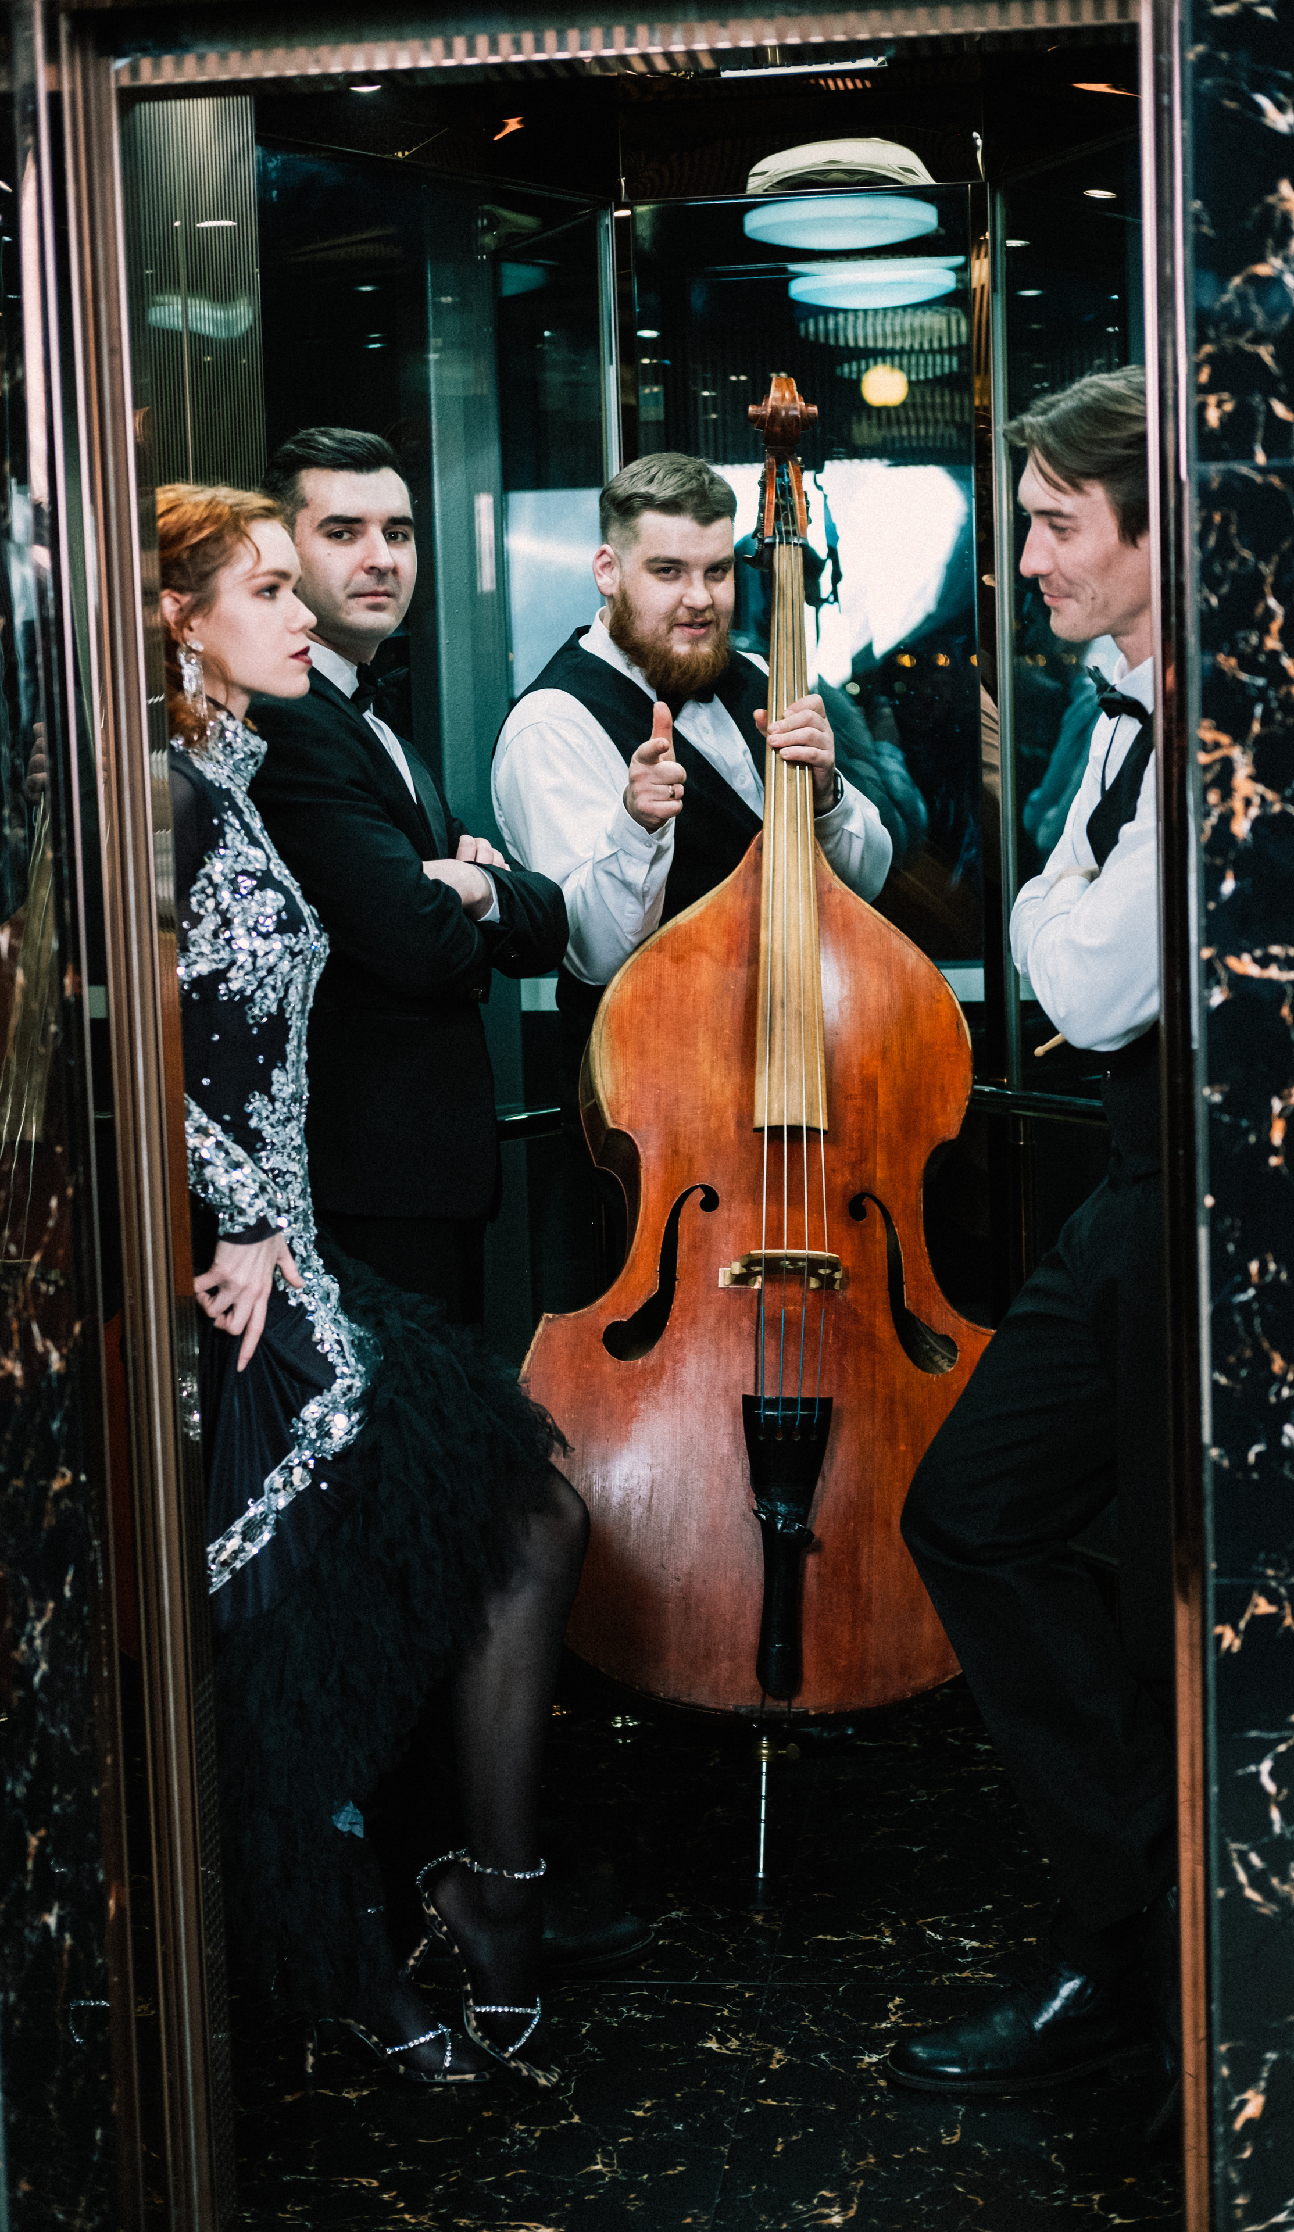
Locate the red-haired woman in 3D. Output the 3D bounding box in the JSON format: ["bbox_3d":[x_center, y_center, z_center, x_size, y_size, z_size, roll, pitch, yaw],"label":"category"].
[{"bbox_3d":[-0.332,0.183,3.488,0.500,1.690,0.470,-1,6,12],"label":"red-haired woman"}]

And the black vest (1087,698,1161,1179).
[{"bbox_3d":[0.557,-0.186,3.260,0.270,0.530,0.400,-4,6,-20],"label":"black vest"}]

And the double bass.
[{"bbox_3d":[0.179,-0.157,4.327,0.670,1.860,0.370,2,-16,-4],"label":"double bass"}]

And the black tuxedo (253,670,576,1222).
[{"bbox_3d":[-0.294,-0.192,3.639,0.360,0.650,0.500,3,8,38],"label":"black tuxedo"}]

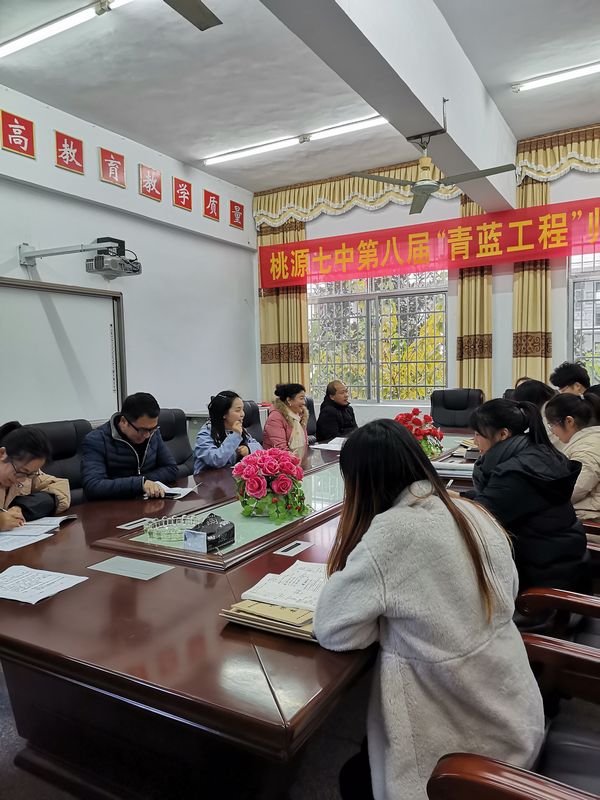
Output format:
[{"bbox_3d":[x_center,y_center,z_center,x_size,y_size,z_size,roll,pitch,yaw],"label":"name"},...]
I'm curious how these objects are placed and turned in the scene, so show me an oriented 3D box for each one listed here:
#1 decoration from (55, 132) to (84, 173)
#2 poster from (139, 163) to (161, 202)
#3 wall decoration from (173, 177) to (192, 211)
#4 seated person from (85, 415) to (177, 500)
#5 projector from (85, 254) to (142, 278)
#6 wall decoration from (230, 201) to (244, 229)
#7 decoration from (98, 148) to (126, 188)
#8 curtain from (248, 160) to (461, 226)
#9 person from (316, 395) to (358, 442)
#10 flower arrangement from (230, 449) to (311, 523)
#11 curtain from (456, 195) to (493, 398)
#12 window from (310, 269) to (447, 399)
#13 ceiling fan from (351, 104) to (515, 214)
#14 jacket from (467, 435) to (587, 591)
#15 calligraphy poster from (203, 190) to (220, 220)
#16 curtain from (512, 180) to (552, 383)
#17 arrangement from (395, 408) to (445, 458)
[{"bbox_3d":[-2.084,-2.246,5.469,0.020,0.305,0.310,0,3,30],"label":"decoration"},{"bbox_3d":[-1.571,-2.294,6.361,0.020,0.305,0.310,0,3,30],"label":"poster"},{"bbox_3d":[-1.285,-2.275,6.649,0.020,0.312,0.315,0,3,30],"label":"wall decoration"},{"bbox_3d":[-0.897,0.599,3.302,0.700,1.270,0.610,0,3,30],"label":"seated person"},{"bbox_3d":[-1.406,-0.984,4.539,0.230,0.135,0.360,0,3,30],"label":"projector"},{"bbox_3d":[-0.791,-2.366,7.716,0.020,0.305,0.310,0,3,30],"label":"wall decoration"},{"bbox_3d":[-1.786,-2.228,5.773,0.020,0.312,0.315,0,3,30],"label":"decoration"},{"bbox_3d":[0.730,-2.457,7.148,3.000,0.490,0.120,0,3,30],"label":"curtain"},{"bbox_3d":[0.350,0.464,5.511,0.640,1.280,0.570,0,3,30],"label":"person"},{"bbox_3d":[-0.116,0.337,2.571,0.330,0.285,0.330,-1,3,0],"label":"flower arrangement"},{"bbox_3d":[1.919,-0.851,6.568,0.380,3.400,0.140,0,3,30],"label":"curtain"},{"bbox_3d":[0.912,-0.937,7.505,1.860,1.860,0.100,0,3,30],"label":"window"},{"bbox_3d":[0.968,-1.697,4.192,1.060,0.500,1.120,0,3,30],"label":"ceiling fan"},{"bbox_3d":[0.943,0.434,2.522,0.520,0.640,0.500,1,4,38],"label":"jacket"},{"bbox_3d":[-1.031,-2.293,7.093,0.020,0.312,0.315,0,3,30],"label":"calligraphy poster"},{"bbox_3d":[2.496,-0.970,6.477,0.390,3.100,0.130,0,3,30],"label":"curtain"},{"bbox_3d":[0.782,0.210,3.950,0.310,0.330,0.310,0,3,30],"label":"arrangement"}]

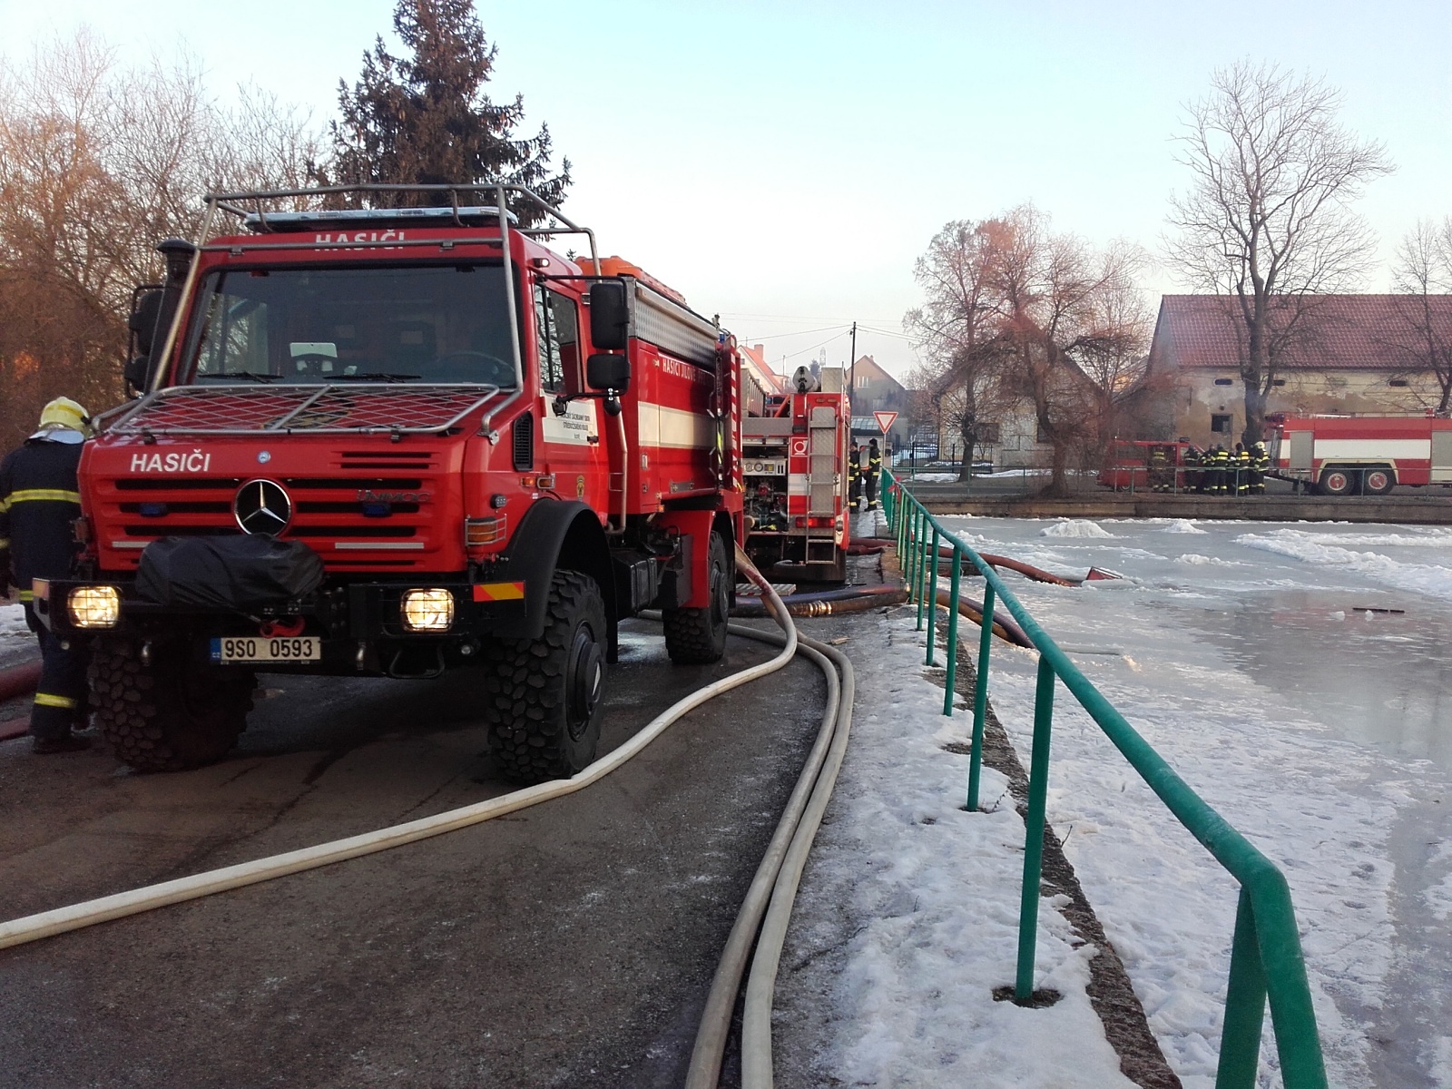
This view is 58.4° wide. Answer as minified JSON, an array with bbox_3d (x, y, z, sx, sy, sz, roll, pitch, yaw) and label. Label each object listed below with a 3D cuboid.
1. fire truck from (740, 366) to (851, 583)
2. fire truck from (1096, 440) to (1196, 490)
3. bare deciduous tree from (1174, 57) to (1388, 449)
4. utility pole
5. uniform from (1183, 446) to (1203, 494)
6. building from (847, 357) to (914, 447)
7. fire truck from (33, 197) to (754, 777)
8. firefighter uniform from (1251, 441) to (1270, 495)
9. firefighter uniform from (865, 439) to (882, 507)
[{"bbox_3d":[0.721,-1.216,20.534,2.500,2.900,7.500,0,4,6],"label":"fire truck"},{"bbox_3d":[16.268,-2.906,47.925,4.750,1.980,1.850,0,4,-1],"label":"fire truck"},{"bbox_3d":[21.212,-10.476,49.864,8.700,16.700,8.200,2,5,25],"label":"bare deciduous tree"},{"bbox_3d":[6.669,-7.572,67.693,0.300,8.200,0.300,2,4,0],"label":"utility pole"},{"bbox_3d":[16.226,-2.578,45.134,0.600,1.730,0.500,3,5,37],"label":"uniform"},{"bbox_3d":[15.857,-15.426,145.597,9.200,10.600,11.000,0,4,6],"label":"building"},{"bbox_3d":[-1.438,-0.416,8.509,2.450,2.980,5.991,1,4,10],"label":"fire truck"},{"bbox_3d":[18.079,-2.541,43.930,0.500,1.840,0.600,1,5,15],"label":"firefighter uniform"},{"bbox_3d":[3.807,-1.745,33.632,0.420,1.780,0.550,-1,5,-17],"label":"firefighter uniform"}]

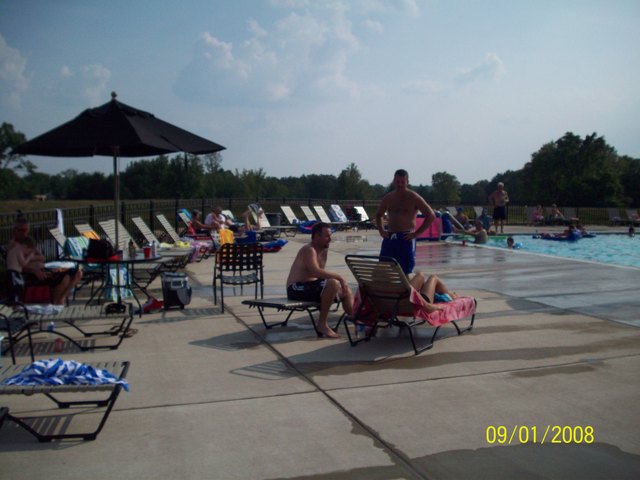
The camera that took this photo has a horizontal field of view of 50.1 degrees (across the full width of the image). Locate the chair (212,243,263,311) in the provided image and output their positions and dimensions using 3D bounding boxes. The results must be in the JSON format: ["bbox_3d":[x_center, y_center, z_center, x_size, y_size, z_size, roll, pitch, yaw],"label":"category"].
[{"bbox_3d":[-1.050,0.451,8.840,0.570,0.860,0.620,-1,4,-17],"label":"chair"}]

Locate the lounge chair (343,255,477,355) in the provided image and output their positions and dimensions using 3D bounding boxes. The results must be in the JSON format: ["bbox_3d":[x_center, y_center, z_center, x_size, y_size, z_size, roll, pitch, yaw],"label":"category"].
[{"bbox_3d":[0.975,0.576,7.080,0.680,0.870,1.560,3,5,34],"label":"lounge chair"}]

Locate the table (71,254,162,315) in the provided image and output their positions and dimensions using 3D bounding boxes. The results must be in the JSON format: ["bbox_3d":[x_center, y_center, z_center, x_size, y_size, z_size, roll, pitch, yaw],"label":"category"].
[{"bbox_3d":[-2.679,0.552,9.010,1.200,0.710,1.200,0,4,0],"label":"table"}]

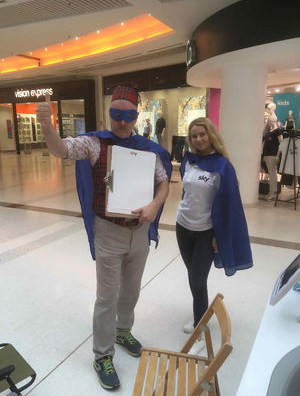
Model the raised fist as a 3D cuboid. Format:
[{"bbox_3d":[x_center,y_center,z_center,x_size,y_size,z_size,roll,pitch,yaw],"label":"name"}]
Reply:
[{"bbox_3d":[-0.515,-0.440,1.665,0.080,0.155,0.100,-3,12,-15],"label":"raised fist"}]

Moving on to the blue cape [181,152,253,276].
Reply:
[{"bbox_3d":[0.460,0.095,2.431,0.460,0.860,0.350,5,13,24],"label":"blue cape"}]

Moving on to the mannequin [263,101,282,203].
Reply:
[{"bbox_3d":[2.470,-0.921,6.805,0.450,1.920,0.340,1,12,5],"label":"mannequin"}]

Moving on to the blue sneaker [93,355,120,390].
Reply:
[{"bbox_3d":[-0.282,1.099,2.181,0.110,0.115,0.290,-5,13,-23],"label":"blue sneaker"}]

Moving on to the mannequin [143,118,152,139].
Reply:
[{"bbox_3d":[-0.080,-2.476,14.296,0.480,1.800,0.320,0,12,0],"label":"mannequin"}]

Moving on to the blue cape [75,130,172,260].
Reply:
[{"bbox_3d":[-0.165,-0.019,2.192,0.560,0.850,0.350,-5,13,-22],"label":"blue cape"}]

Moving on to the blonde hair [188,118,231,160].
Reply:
[{"bbox_3d":[0.400,-0.404,2.286,0.265,0.285,0.230,2,12,12],"label":"blonde hair"}]

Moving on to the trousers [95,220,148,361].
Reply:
[{"bbox_3d":[-0.200,0.583,2.247,0.380,0.980,0.340,-6,13,-27],"label":"trousers"}]

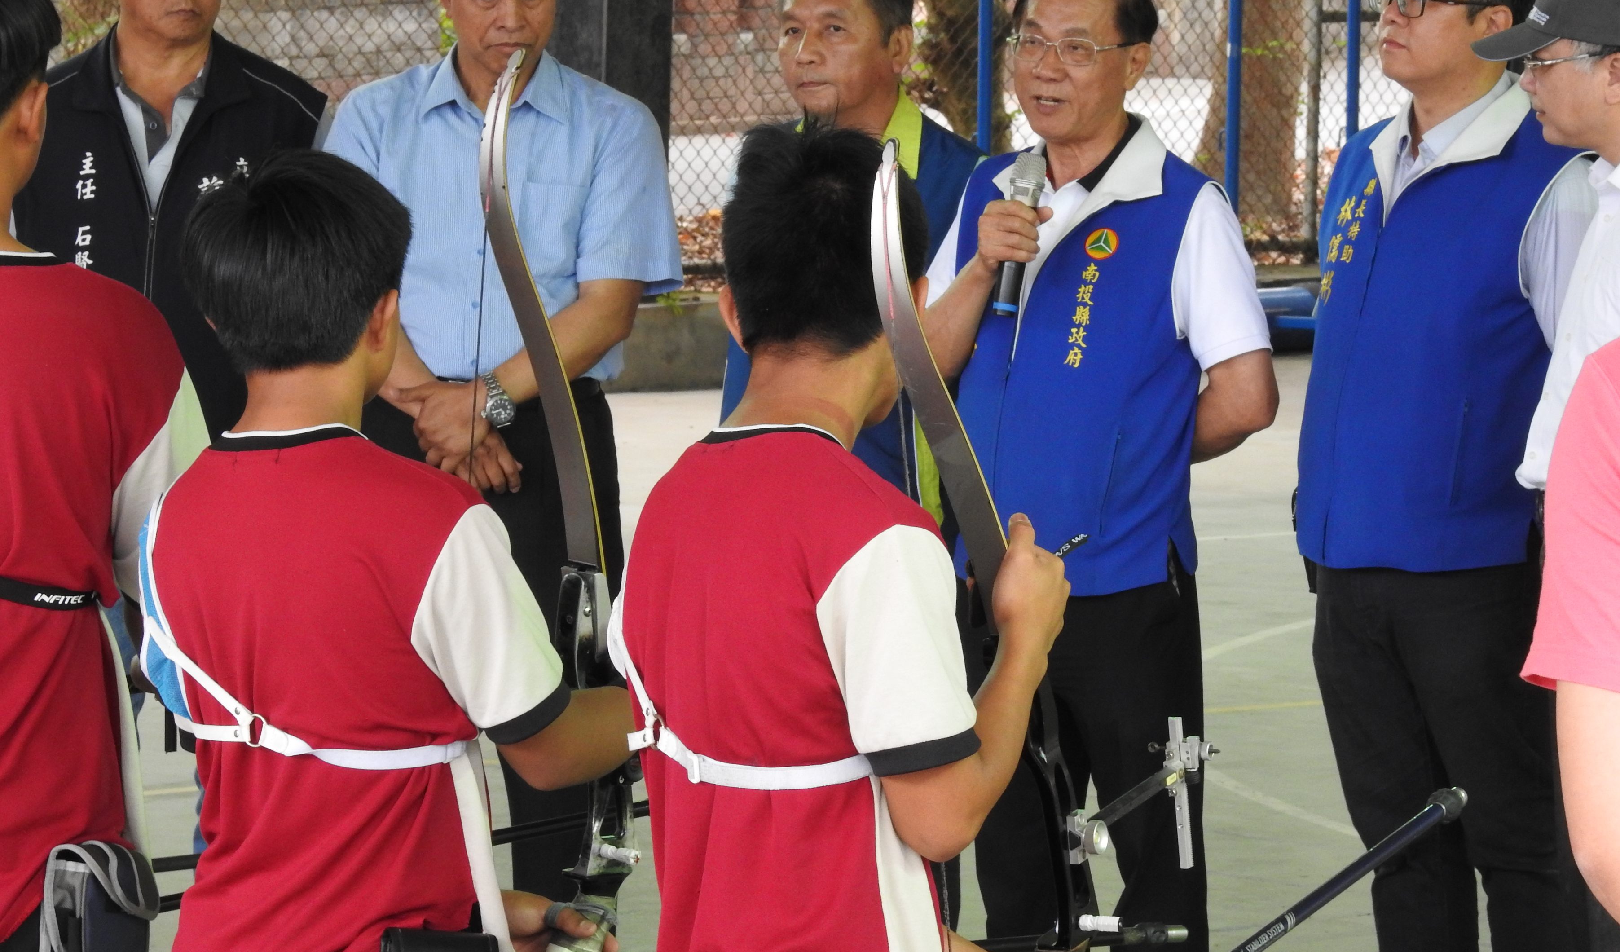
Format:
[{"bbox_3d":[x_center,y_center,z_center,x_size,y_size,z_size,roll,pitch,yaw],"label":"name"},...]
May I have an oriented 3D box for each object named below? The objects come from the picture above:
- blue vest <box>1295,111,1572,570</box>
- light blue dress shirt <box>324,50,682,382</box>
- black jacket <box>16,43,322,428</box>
[{"bbox_3d":[0.880,-0.203,12.100,0.310,0.670,0.440,-1,7,-42],"label":"blue vest"},{"bbox_3d":[-0.440,-0.370,12.250,0.520,0.490,0.270,2,7,8],"label":"light blue dress shirt"},{"bbox_3d":[-0.964,-0.337,13.000,0.490,0.680,0.280,2,7,8],"label":"black jacket"}]

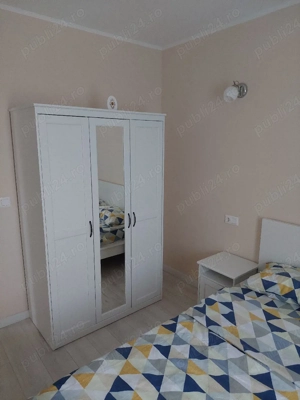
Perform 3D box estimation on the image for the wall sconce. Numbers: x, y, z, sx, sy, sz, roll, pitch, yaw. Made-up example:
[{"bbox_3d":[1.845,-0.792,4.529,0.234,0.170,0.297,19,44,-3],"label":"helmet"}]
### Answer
[{"bbox_3d":[0.736,-0.939,2.418,0.225,0.190,0.125,-10,16,-39],"label":"wall sconce"}]

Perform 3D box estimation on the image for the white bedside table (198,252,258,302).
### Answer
[{"bbox_3d":[0.730,0.867,2.667,0.405,0.550,0.410,-10,16,-39],"label":"white bedside table"}]

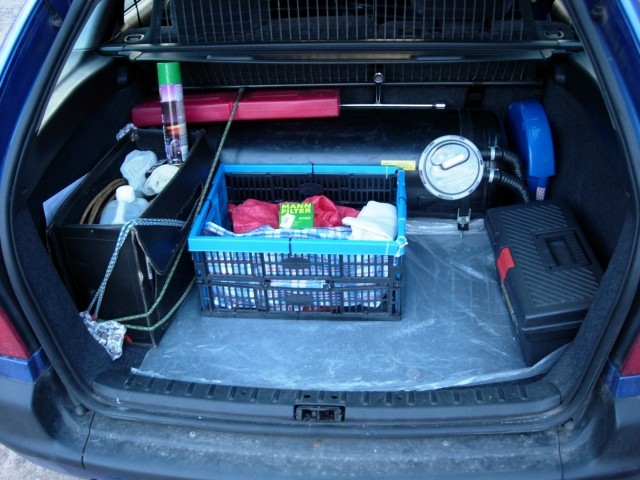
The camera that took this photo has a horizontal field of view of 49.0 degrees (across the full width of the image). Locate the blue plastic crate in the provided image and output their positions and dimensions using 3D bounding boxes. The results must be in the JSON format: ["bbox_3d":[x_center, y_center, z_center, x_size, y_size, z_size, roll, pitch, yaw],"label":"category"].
[{"bbox_3d":[-0.034,-0.001,1.769,0.485,0.229,0.352,1,35,6],"label":"blue plastic crate"}]

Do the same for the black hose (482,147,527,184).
[{"bbox_3d":[0.488,-0.196,1.870,0.121,0.101,0.071,-1,34,3],"label":"black hose"}]

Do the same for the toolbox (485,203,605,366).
[{"bbox_3d":[0.538,0.091,1.666,0.202,0.141,0.429,-7,32,6],"label":"toolbox"}]

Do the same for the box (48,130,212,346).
[{"bbox_3d":[-0.426,-0.021,1.734,0.202,0.329,0.457,4,35,10],"label":"box"}]

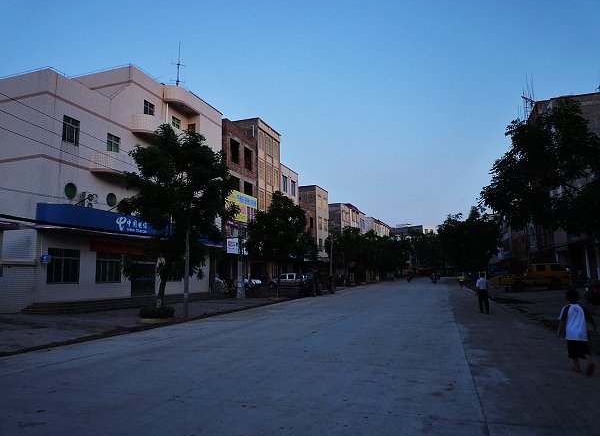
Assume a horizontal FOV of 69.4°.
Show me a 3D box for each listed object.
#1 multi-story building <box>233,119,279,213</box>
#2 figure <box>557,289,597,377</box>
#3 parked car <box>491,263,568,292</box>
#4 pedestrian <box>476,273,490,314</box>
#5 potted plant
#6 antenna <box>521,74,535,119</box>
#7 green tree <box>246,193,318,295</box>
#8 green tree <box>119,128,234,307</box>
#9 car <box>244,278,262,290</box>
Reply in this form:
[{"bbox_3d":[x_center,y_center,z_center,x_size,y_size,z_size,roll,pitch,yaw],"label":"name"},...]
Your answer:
[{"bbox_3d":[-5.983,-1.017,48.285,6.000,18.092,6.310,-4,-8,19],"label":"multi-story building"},{"bbox_3d":[4.595,1.878,7.200,0.580,1.350,0.450,-5,-9,24],"label":"figure"},{"bbox_3d":[18.244,4.708,34.000,5.150,2.100,1.900,0,-8,-6],"label":"parked car"},{"bbox_3d":[7.509,3.102,17.800,0.560,1.630,0.360,-4,-9,22],"label":"pedestrian"},{"bbox_3d":[-5.531,3.719,16.700,1.350,0.600,1.350,-4,-8,19],"label":"potted plant"},{"bbox_3d":[23.364,-12.478,44.500,1.300,4.700,1.300,-4,-8,19],"label":"antenna"},{"bbox_3d":[-1.314,1.718,29.200,4.700,7.200,4.700,-1,-8,0],"label":"green tree"},{"bbox_3d":[-4.931,-0.140,17.300,4.400,7.200,4.400,-4,-8,19],"label":"green tree"},{"bbox_3d":[-4.990,7.029,46.500,1.700,1.400,3.900,-4,-8,19],"label":"car"}]

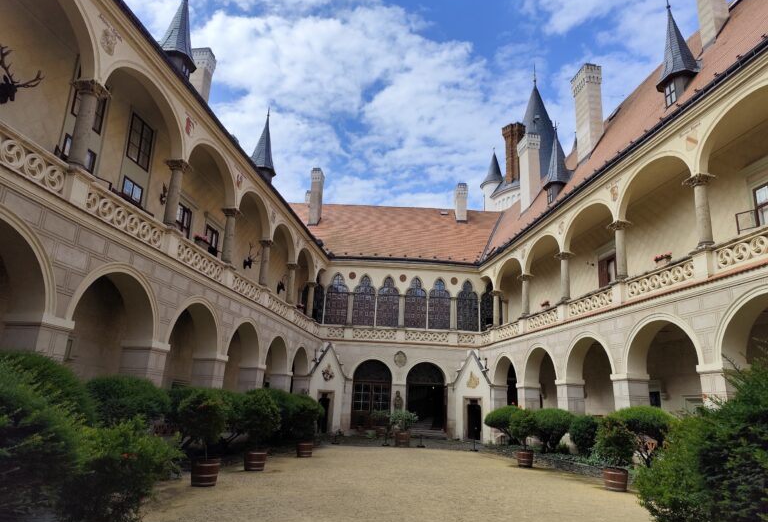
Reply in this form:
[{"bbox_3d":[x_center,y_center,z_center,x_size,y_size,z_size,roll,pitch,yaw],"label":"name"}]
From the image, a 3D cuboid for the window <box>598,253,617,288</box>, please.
[{"bbox_3d":[9.038,0.556,20.504,0.200,1.600,1.450,5,-16,-8],"label":"window"}]

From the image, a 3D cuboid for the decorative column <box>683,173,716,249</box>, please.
[{"bbox_3d":[8.799,-1.332,13.985,0.532,1.998,0.532,5,-16,-8],"label":"decorative column"}]

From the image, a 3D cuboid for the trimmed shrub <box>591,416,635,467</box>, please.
[{"bbox_3d":[5.412,4.280,12.033,0.885,1.086,0.885,-4,-17,23],"label":"trimmed shrub"}]

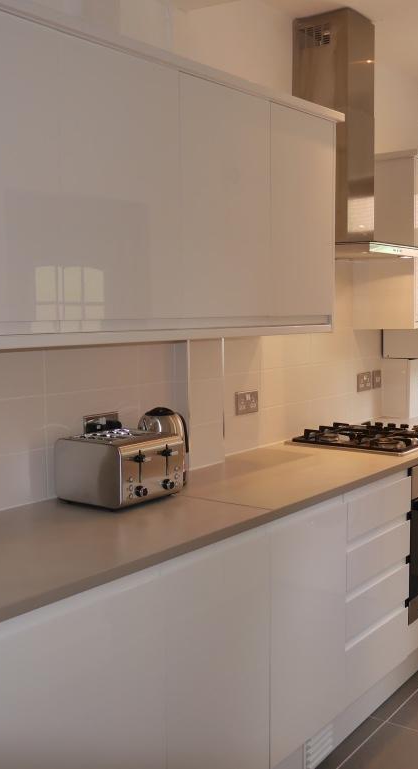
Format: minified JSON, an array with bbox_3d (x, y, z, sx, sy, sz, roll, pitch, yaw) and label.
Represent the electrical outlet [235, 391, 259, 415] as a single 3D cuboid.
[{"bbox_3d":[0.152,0.069,3.153,0.012,0.086,0.146,3,6,37],"label":"electrical outlet"}]

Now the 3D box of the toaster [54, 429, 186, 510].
[{"bbox_3d":[-0.249,0.231,2.372,0.262,0.178,0.270,3,6,38],"label":"toaster"}]

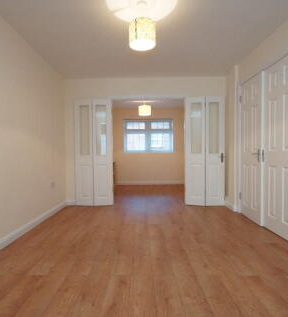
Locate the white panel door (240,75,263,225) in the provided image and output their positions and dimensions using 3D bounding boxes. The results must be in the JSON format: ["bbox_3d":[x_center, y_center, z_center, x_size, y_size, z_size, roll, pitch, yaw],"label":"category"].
[{"bbox_3d":[1.559,-0.129,2.835,0.040,2.021,0.516,0,2,-2],"label":"white panel door"}]

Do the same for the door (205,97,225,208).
[{"bbox_3d":[1.278,-0.116,3.573,0.371,1.965,0.040,0,2,-6],"label":"door"}]

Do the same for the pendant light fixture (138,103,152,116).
[{"bbox_3d":[0.036,-1.174,4.767,0.303,0.327,0.303,0,2,0],"label":"pendant light fixture"}]

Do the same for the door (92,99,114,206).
[{"bbox_3d":[-0.724,-0.099,3.579,0.343,1.916,0.040,0,2,-8],"label":"door"}]

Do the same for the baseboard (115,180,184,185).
[{"bbox_3d":[0.151,0.746,5.988,2.161,0.116,0.020,0,2,1],"label":"baseboard"}]

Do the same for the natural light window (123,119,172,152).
[{"bbox_3d":[0.144,-0.674,5.999,1.471,0.998,0.101,0,2,0],"label":"natural light window"}]

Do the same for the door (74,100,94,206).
[{"bbox_3d":[-1.063,-0.085,3.574,0.351,1.896,0.040,0,2,7],"label":"door"}]

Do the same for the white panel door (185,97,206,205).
[{"bbox_3d":[0.926,-0.117,3.578,0.349,1.958,0.040,0,2,8],"label":"white panel door"}]

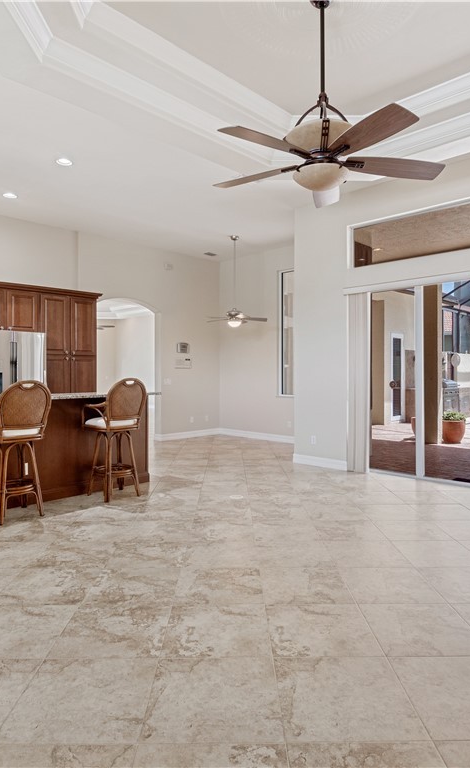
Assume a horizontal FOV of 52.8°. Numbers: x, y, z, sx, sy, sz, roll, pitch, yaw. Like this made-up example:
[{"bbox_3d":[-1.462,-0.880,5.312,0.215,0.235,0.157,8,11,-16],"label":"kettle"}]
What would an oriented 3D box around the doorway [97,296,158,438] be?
[{"bbox_3d":[-2.017,-0.221,8.706,0.228,2.649,1.468,1,1,45],"label":"doorway"}]

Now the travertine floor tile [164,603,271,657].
[{"bbox_3d":[-0.086,1.219,2.360,0.505,0.012,0.505,0,1,0],"label":"travertine floor tile"}]

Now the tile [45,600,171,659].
[{"bbox_3d":[-0.594,1.208,2.330,0.508,0.010,0.500,0,1,0],"label":"tile"}]

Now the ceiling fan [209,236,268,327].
[{"bbox_3d":[0.009,-1.771,8.200,1.140,1.600,1.140,0,1,0],"label":"ceiling fan"}]

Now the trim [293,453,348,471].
[{"bbox_3d":[1.160,1.073,6.479,0.850,0.130,0.016,1,1,42],"label":"trim"}]

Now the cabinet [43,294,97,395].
[{"bbox_3d":[-2.693,-0.110,7.337,0.655,2.470,0.878,1,1,45],"label":"cabinet"}]

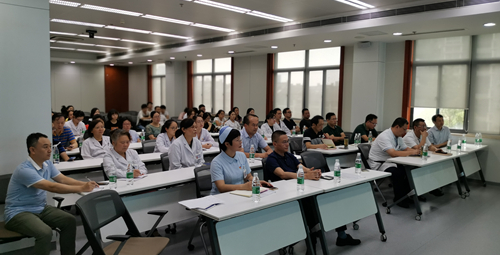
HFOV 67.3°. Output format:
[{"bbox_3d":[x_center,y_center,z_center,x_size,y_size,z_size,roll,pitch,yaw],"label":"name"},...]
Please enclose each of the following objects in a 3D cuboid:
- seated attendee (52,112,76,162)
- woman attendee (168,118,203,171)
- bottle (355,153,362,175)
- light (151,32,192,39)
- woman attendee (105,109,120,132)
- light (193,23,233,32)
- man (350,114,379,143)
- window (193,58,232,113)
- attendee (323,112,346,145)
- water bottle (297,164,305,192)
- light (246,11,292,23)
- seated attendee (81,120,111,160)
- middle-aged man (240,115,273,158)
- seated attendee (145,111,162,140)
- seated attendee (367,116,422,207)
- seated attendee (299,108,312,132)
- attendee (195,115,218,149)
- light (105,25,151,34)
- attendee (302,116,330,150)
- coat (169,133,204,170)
[{"bbox_3d":[-2.402,0.507,4.799,0.820,1.340,0.540,5,7,41],"label":"seated attendee"},{"bbox_3d":[-0.713,0.560,4.606,0.800,1.310,0.500,4,6,31],"label":"woman attendee"},{"bbox_3d":[1.199,0.393,4.158,0.066,0.228,0.066,-4,7,-44],"label":"bottle"},{"bbox_3d":[-2.123,-2.518,10.289,1.193,0.070,0.261,-4,7,-44],"label":"light"},{"bbox_3d":[-2.884,0.252,7.878,0.500,1.250,0.750,-3,7,-40],"label":"woman attendee"},{"bbox_3d":[-0.792,-2.298,8.662,1.178,0.060,0.205,-4,7,-44],"label":"light"},{"bbox_3d":[2.144,0.395,7.129,0.600,1.290,0.850,-4,7,-43],"label":"man"},{"bbox_3d":[-1.340,-1.516,13.627,0.120,1.920,2.400,-4,7,-43],"label":"window"},{"bbox_3d":[1.507,0.411,6.639,0.560,1.320,0.800,-3,7,-40],"label":"attendee"},{"bbox_3d":[0.459,0.467,3.395,0.066,0.243,0.066,1,5,0],"label":"water bottle"},{"bbox_3d":[0.424,-2.241,7.563,1.193,0.070,0.253,-4,7,-44],"label":"light"},{"bbox_3d":[-1.996,0.528,5.127,0.800,1.250,0.500,4,6,36],"label":"seated attendee"},{"bbox_3d":[0.074,0.495,5.281,0.820,1.340,0.540,5,6,38],"label":"middle-aged man"},{"bbox_3d":[-1.726,0.355,6.962,0.780,1.280,0.480,5,7,41],"label":"seated attendee"},{"bbox_3d":[2.171,0.517,5.648,0.850,1.310,0.600,6,7,43],"label":"seated attendee"},{"bbox_3d":[1.288,0.222,8.773,0.530,1.310,0.800,-2,6,-33],"label":"seated attendee"},{"bbox_3d":[-0.686,0.428,6.122,0.500,1.230,0.740,-4,7,-44],"label":"attendee"},{"bbox_3d":[-3.016,-2.455,9.379,1.153,0.070,0.269,-4,7,-44],"label":"light"},{"bbox_3d":[1.220,0.437,6.433,0.800,1.280,0.520,5,7,41],"label":"attendee"},{"bbox_3d":[-0.747,0.418,4.615,0.520,0.690,0.500,4,6,31],"label":"coat"}]

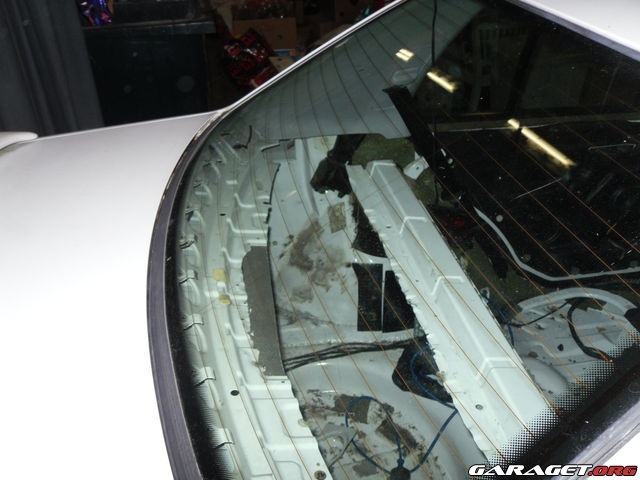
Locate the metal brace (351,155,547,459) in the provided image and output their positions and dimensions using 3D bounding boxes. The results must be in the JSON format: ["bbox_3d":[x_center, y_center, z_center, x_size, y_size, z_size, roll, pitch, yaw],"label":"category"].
[{"bbox_3d":[0.237,0.083,1.363,0.148,0.057,1.005,-6,34,-9],"label":"metal brace"}]

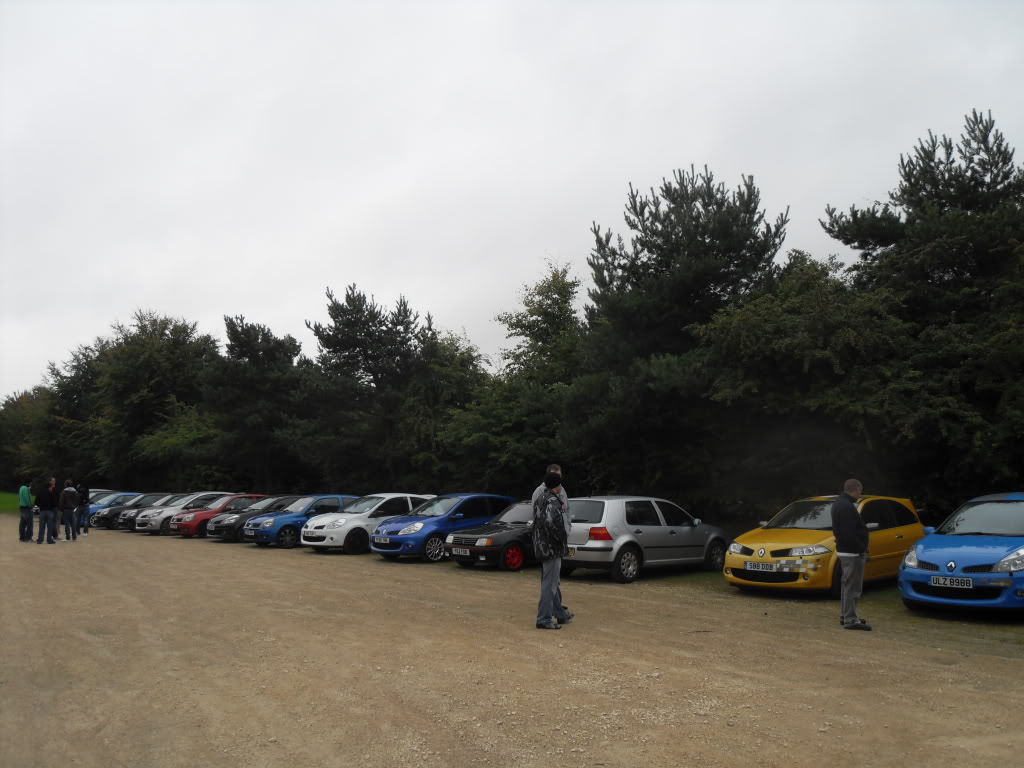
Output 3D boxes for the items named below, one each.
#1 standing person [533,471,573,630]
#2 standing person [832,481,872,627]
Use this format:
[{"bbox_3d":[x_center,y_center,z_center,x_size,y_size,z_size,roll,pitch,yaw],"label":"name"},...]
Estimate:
[{"bbox_3d":[0.472,1.931,9.650,0.400,1.781,0.500,3,-8,-25],"label":"standing person"},{"bbox_3d":[4.005,2.008,9.800,0.380,1.738,0.480,-1,-7,7],"label":"standing person"}]

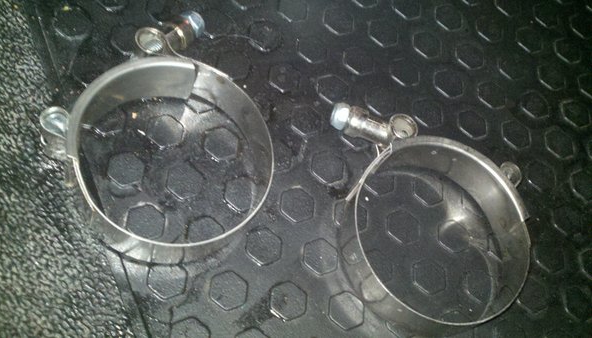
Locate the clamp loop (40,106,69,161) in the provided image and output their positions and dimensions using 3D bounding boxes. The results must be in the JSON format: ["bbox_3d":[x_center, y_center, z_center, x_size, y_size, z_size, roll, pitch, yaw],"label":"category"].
[{"bbox_3d":[-0.097,-0.014,0.249,0.012,0.023,0.013,14,62,-9],"label":"clamp loop"}]

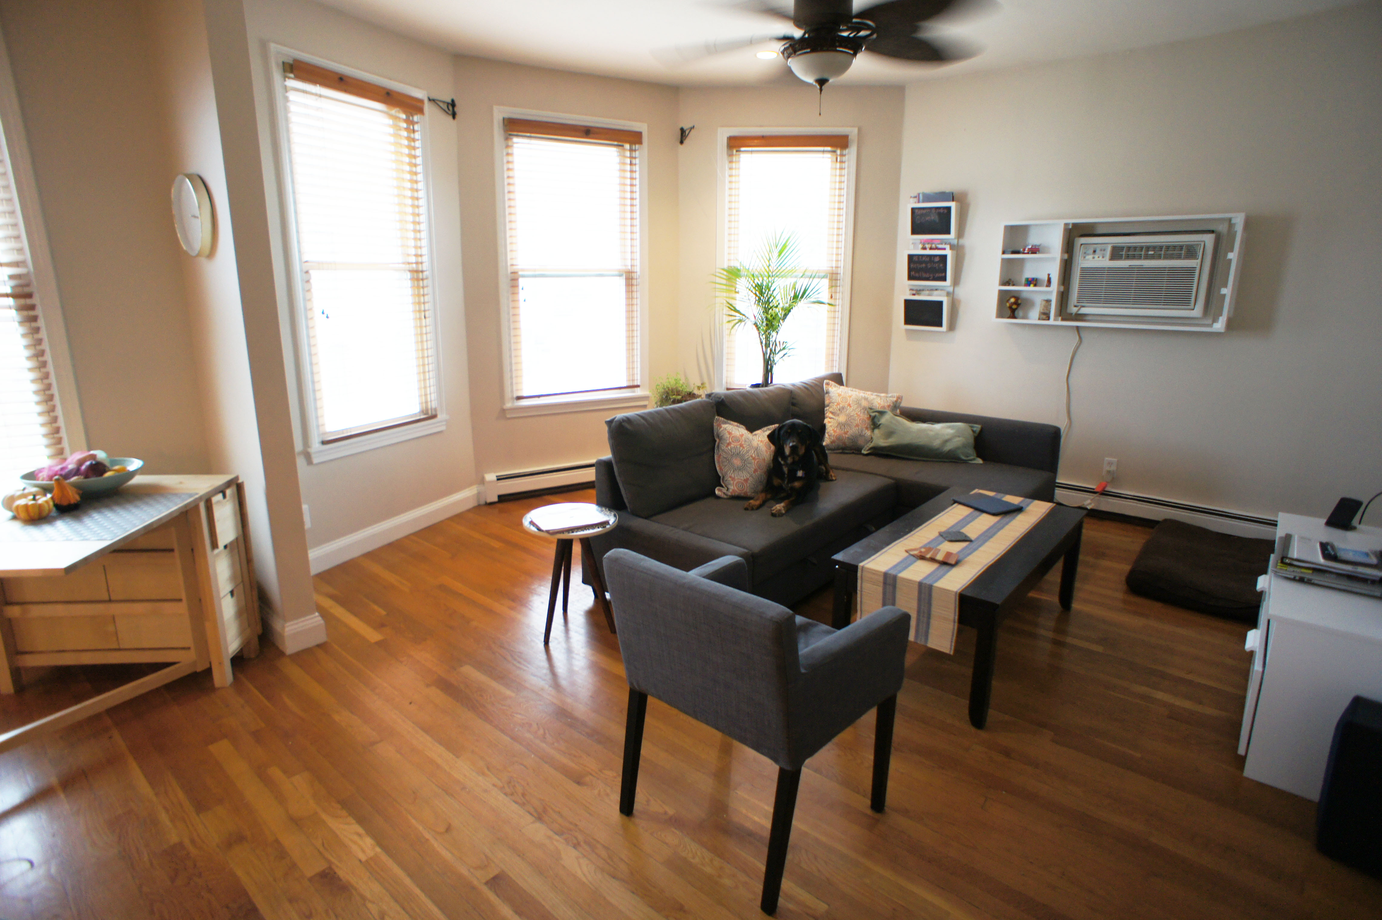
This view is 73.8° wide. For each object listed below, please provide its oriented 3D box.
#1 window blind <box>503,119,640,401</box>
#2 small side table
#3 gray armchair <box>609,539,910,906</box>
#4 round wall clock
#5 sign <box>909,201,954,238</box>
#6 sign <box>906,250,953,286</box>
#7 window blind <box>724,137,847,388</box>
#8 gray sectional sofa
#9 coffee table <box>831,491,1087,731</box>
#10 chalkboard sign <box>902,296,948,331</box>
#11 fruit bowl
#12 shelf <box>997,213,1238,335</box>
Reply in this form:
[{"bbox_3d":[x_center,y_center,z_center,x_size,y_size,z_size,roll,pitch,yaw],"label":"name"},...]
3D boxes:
[{"bbox_3d":[-0.734,-1.275,5.982,0.922,1.704,0.070,-8,16,-31],"label":"window blind"},{"bbox_3d":[-0.499,0.491,3.913,0.400,0.500,0.400,0,13,0],"label":"small side table"},{"bbox_3d":[0.183,0.646,2.598,0.610,0.810,0.600,12,18,41],"label":"gray armchair"},{"bbox_3d":[-1.977,-0.967,3.649,0.045,0.315,0.315,-13,19,-43],"label":"round wall clock"},{"bbox_3d":[1.561,-1.537,5.927,0.332,0.220,0.050,12,18,41],"label":"sign"},{"bbox_3d":[1.556,-1.250,6.002,0.329,0.221,0.050,12,18,41],"label":"sign"},{"bbox_3d":[0.651,-1.320,6.302,0.805,1.689,0.070,1,14,5],"label":"window blind"},{"bbox_3d":[0.764,0.123,4.665,1.470,0.860,2.280,10,17,37],"label":"gray sectional sofa"},{"bbox_3d":[1.121,0.542,3.730,0.610,0.480,1.240,9,16,34],"label":"coffee table"},{"bbox_3d":[1.555,-0.966,6.072,0.330,0.219,0.050,12,18,41],"label":"chalkboard sign"},{"bbox_3d":[-2.226,0.071,3.386,0.380,0.080,0.380,0,13,0],"label":"fruit bowl"},{"bbox_3d":[2.382,-1.062,5.239,1.289,0.601,0.110,12,18,41],"label":"shelf"}]

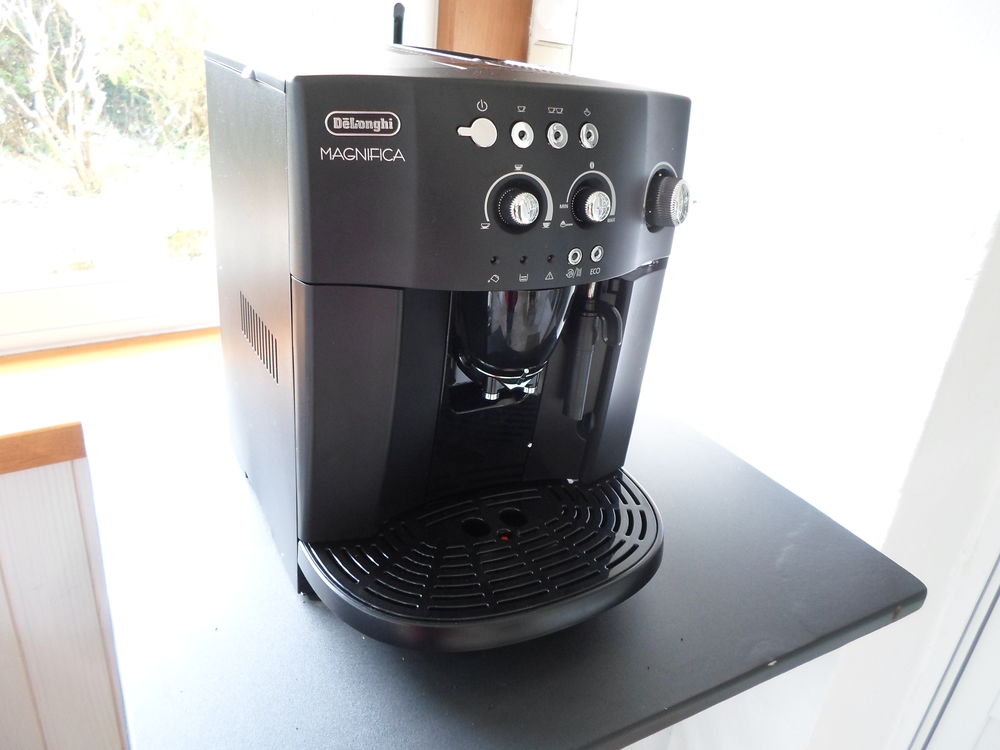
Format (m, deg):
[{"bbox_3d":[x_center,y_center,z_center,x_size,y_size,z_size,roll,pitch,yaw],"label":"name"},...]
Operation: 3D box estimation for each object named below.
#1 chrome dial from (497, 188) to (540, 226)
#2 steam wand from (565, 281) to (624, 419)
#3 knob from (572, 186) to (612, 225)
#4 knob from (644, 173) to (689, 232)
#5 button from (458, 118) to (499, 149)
[{"bbox_3d":[0.012,-0.099,0.426,0.022,0.022,0.016,-8,18,-27],"label":"chrome dial"},{"bbox_3d":[0.071,-0.018,0.540,0.042,0.111,0.024,-9,29,-29],"label":"steam wand"},{"bbox_3d":[0.059,-0.106,0.453,0.022,0.022,0.016,-11,19,-32],"label":"knob"},{"bbox_3d":[0.118,-0.119,0.501,0.020,0.035,0.035,12,24,33],"label":"knob"},{"bbox_3d":[-0.012,-0.136,0.406,0.025,0.016,0.005,-6,17,-25],"label":"button"}]

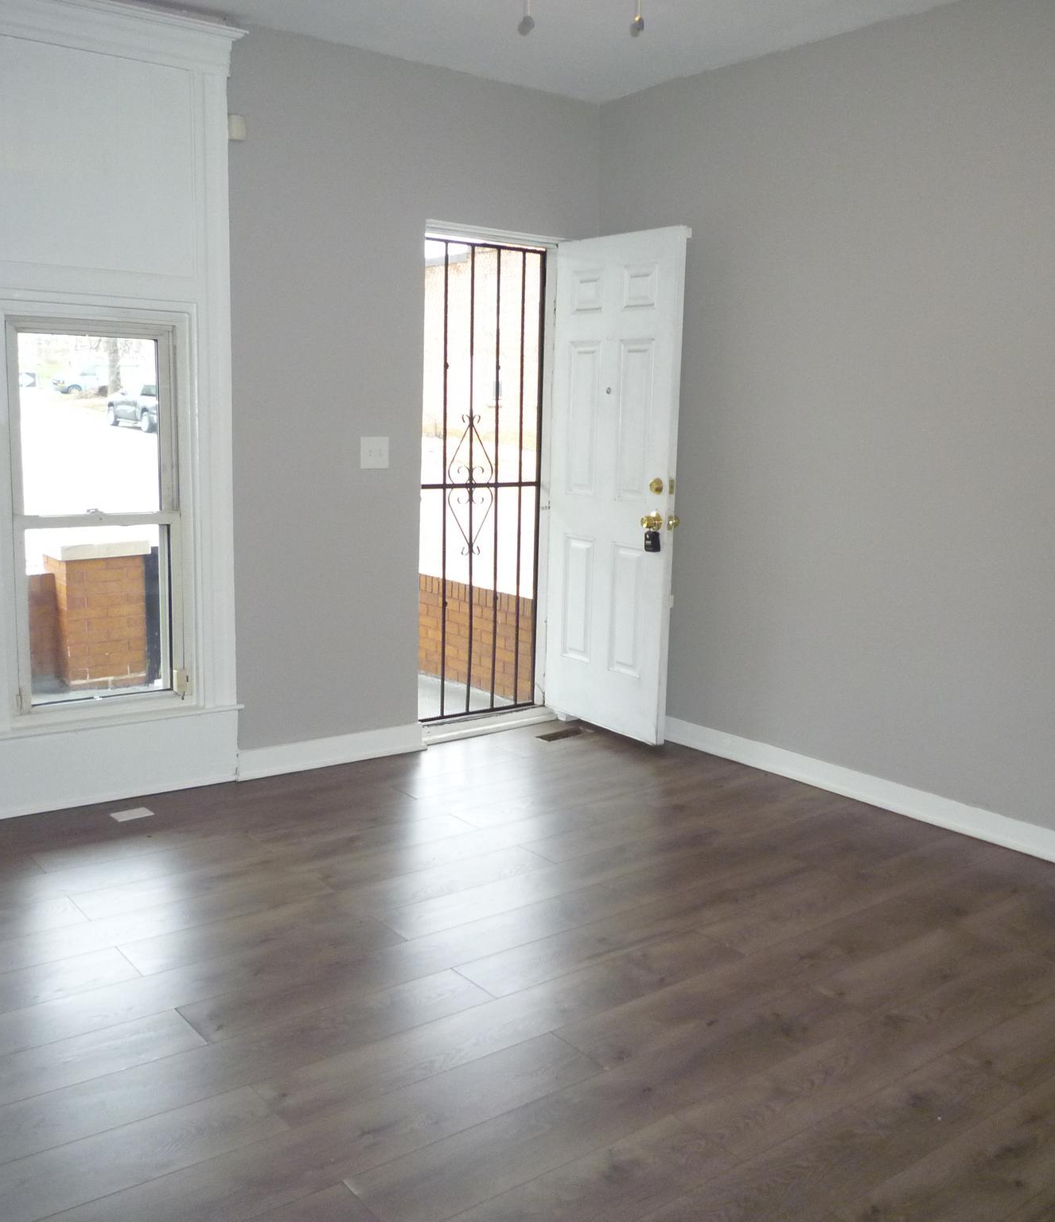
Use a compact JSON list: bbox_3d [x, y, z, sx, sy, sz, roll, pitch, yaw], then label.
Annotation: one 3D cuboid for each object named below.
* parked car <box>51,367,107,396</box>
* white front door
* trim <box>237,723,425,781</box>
[{"bbox_3d":[-22.548,-12.204,62.500,4.900,1.820,1.930,-6,12,-40],"label":"parked car"},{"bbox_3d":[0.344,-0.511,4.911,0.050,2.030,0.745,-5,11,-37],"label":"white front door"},{"bbox_3d":[-0.766,0.555,4.705,0.836,0.118,0.020,-5,11,-37],"label":"trim"}]

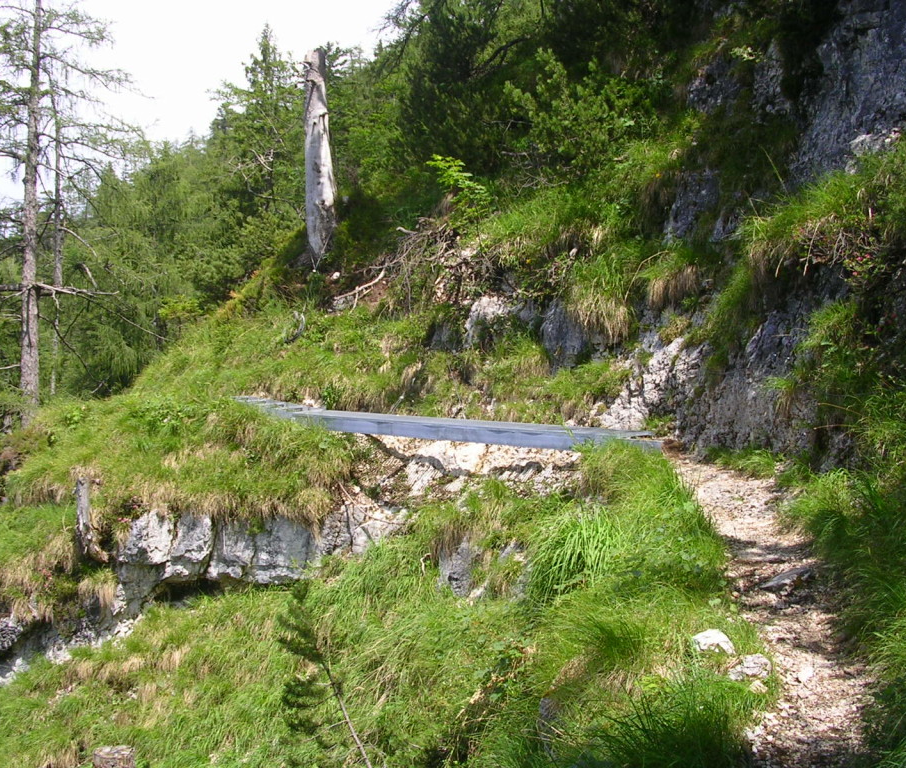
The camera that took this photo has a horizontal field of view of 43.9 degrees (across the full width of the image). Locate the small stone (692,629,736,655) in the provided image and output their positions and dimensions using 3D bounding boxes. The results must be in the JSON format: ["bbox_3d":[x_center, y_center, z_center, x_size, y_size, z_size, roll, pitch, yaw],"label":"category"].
[{"bbox_3d":[1.390,1.385,6.000,0.230,0.125,0.180,0,2,6],"label":"small stone"}]

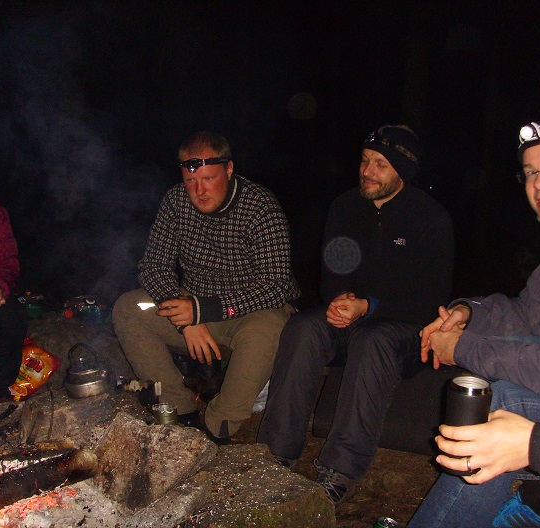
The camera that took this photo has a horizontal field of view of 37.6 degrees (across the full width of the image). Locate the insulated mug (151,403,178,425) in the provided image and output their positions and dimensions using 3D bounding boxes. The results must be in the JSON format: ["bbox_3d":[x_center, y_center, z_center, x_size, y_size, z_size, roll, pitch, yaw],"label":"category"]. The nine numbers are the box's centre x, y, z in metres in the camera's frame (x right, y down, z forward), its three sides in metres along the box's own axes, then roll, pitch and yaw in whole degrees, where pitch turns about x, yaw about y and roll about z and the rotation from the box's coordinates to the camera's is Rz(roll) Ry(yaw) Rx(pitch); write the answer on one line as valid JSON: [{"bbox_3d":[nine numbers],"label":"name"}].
[{"bbox_3d":[-0.315,0.450,2.380,0.075,0.066,0.075,0,7,0],"label":"insulated mug"}]

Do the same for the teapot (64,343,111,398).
[{"bbox_3d":[-0.623,0.363,2.700,0.150,0.165,0.135,-1,9,32],"label":"teapot"}]

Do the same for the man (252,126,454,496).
[{"bbox_3d":[0.331,0.105,2.703,0.500,1.160,0.810,4,8,28],"label":"man"}]

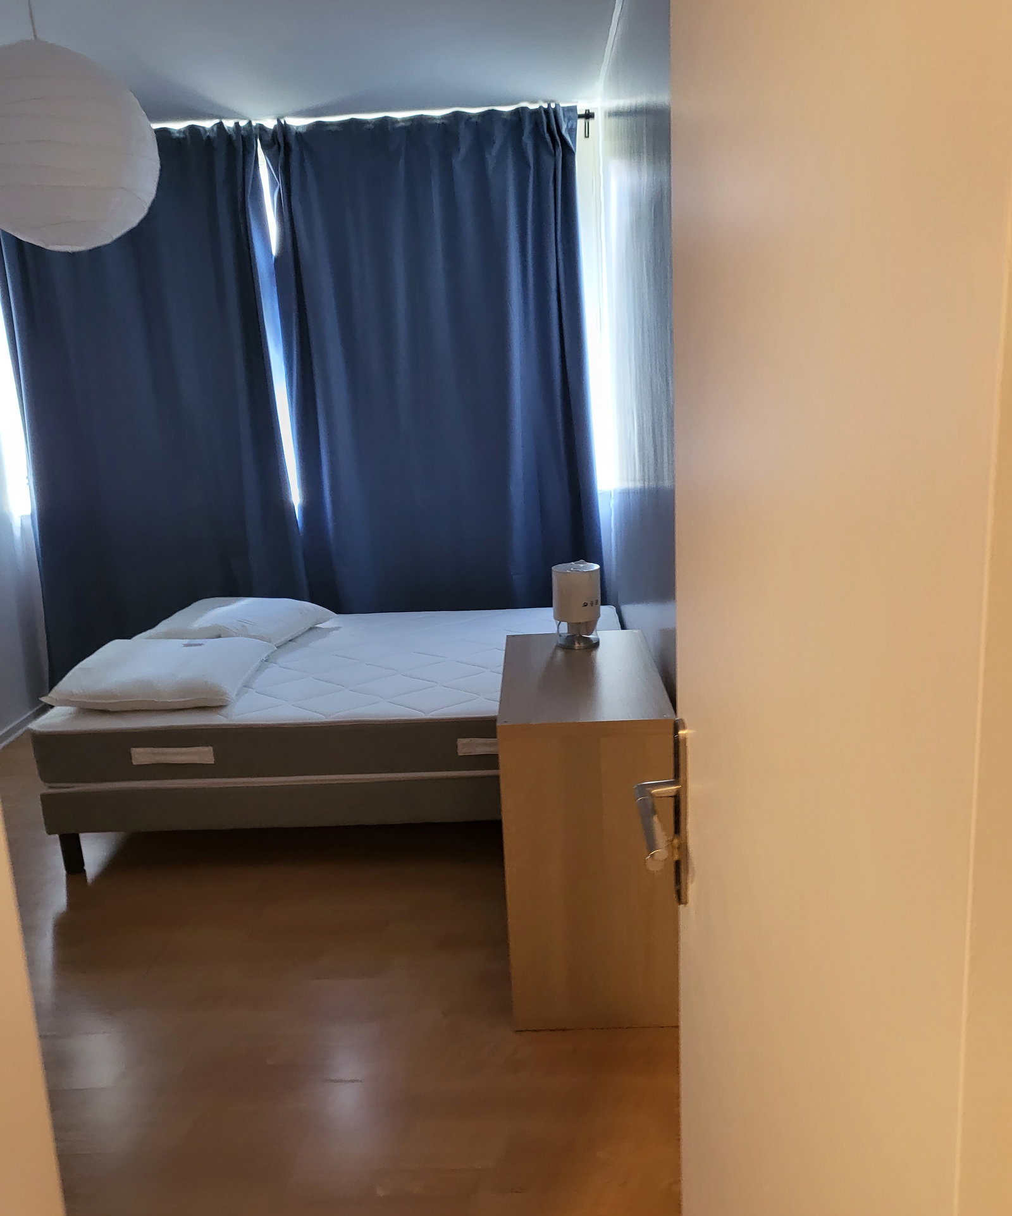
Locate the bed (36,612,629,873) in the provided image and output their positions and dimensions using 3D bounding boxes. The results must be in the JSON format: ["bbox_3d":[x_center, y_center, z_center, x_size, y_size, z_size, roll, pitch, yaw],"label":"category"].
[{"bbox_3d":[-0.485,0.430,3.828,1.910,0.500,1.410,-2,13,3],"label":"bed"}]

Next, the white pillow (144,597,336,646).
[{"bbox_3d":[-1.081,0.055,4.167,0.640,0.140,0.610,0,14,14],"label":"white pillow"}]

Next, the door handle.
[{"bbox_3d":[0.171,0.244,1.075,0.060,0.220,0.155,-2,13,2],"label":"door handle"}]

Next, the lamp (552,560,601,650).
[{"bbox_3d":[0.196,-0.011,2.802,0.127,0.232,0.127,-2,13,2],"label":"lamp"}]

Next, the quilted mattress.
[{"bbox_3d":[-0.493,0.272,3.791,1.910,0.178,1.420,-2,13,3],"label":"quilted mattress"}]

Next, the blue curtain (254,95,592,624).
[{"bbox_3d":[-0.266,-0.776,4.368,1.320,2.470,0.130,-2,13,2],"label":"blue curtain"}]

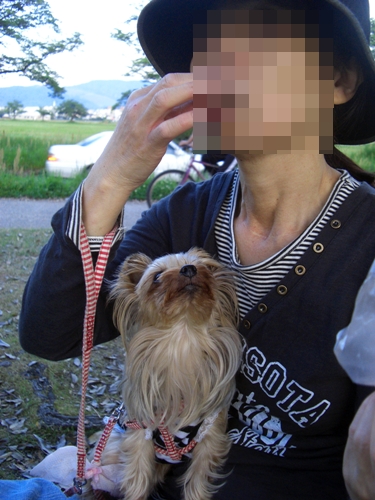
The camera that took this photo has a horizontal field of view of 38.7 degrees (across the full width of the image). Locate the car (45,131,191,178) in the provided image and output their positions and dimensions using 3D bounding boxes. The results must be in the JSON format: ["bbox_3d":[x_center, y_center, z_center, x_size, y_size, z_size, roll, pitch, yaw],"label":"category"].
[{"bbox_3d":[-1.101,-2.326,13.513,4.600,1.400,1.700,-1,14,-7],"label":"car"}]

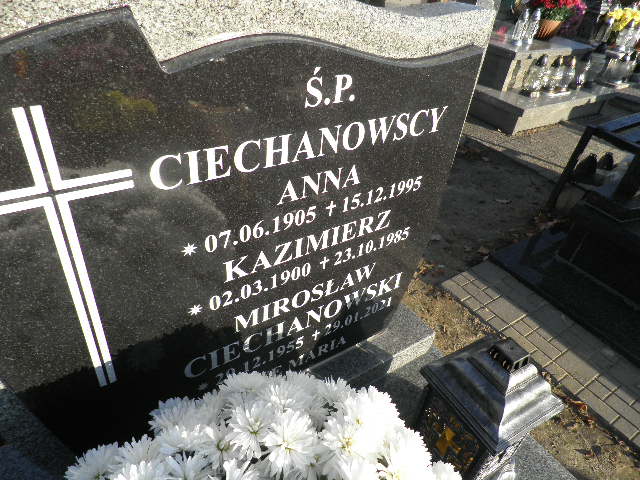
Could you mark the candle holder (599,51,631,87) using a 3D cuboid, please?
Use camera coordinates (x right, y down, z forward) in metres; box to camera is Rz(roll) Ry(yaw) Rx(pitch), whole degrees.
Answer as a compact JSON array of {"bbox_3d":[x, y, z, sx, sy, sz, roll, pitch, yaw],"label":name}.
[{"bbox_3d":[2.849,-1.646,4.257,0.165,0.315,0.165,-18,43,-29],"label":"candle holder"}]

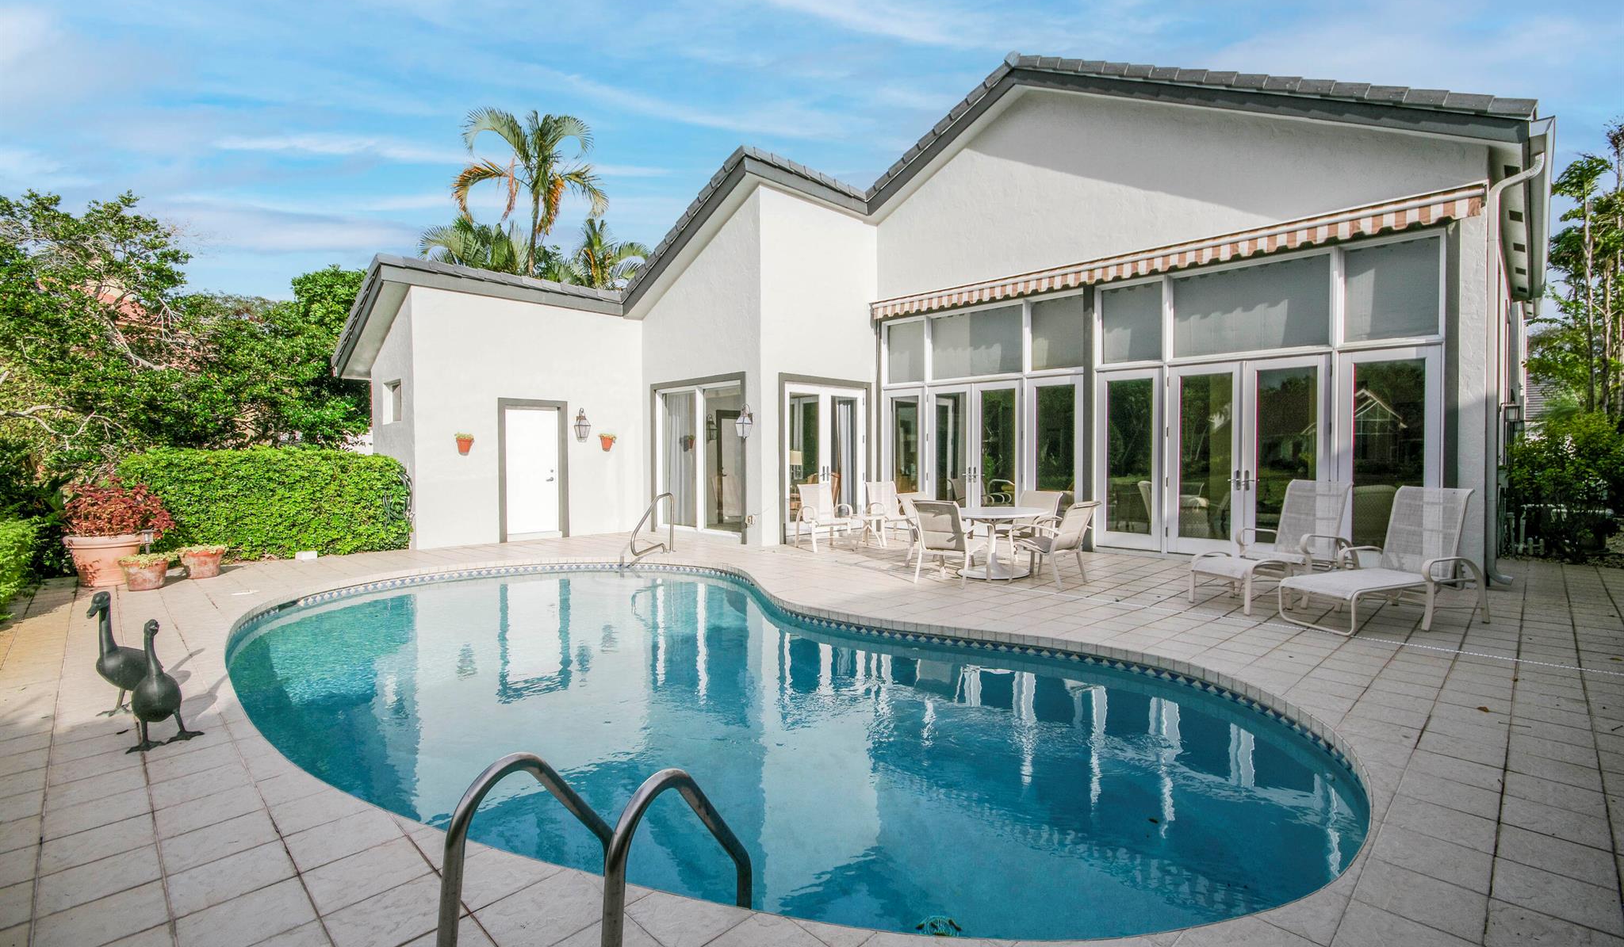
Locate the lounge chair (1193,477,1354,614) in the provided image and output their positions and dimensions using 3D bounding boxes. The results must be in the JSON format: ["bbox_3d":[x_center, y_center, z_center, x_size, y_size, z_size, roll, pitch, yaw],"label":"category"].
[{"bbox_3d":[4.209,0.642,6.187,1.420,1.080,0.660,-1,2,-22],"label":"lounge chair"}]

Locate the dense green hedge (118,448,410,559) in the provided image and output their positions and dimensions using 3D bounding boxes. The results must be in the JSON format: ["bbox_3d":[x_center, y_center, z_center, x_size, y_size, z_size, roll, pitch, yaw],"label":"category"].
[{"bbox_3d":[-7.416,0.397,9.335,1.000,1.470,3.150,2,3,44],"label":"dense green hedge"}]

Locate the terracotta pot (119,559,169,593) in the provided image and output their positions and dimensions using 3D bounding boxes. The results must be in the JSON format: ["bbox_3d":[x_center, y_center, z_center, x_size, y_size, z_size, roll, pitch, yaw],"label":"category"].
[{"bbox_3d":[-6.941,1.064,7.038,0.350,0.280,0.350,-2,3,-45],"label":"terracotta pot"}]

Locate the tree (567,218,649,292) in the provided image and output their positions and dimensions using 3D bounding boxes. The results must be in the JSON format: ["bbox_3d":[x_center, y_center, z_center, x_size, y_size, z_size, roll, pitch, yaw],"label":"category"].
[{"bbox_3d":[-4.889,-2.486,15.690,2.200,6.800,2.200,-1,2,-17],"label":"tree"}]

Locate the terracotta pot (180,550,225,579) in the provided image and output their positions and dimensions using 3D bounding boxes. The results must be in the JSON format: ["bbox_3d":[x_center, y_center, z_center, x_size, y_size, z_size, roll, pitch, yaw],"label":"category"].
[{"bbox_3d":[-6.976,1.042,7.737,0.350,0.280,0.350,-2,2,-42],"label":"terracotta pot"}]

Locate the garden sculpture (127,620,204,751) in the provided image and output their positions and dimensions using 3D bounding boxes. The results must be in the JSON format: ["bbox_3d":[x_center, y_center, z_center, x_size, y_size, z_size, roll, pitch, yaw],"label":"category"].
[{"bbox_3d":[-3.211,1.007,3.340,0.420,0.600,0.270,2,3,44],"label":"garden sculpture"}]

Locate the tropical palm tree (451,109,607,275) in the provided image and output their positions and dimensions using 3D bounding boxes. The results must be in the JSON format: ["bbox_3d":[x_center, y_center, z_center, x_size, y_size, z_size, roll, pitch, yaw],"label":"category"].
[{"bbox_3d":[-6.524,-3.728,15.650,3.400,9.300,3.400,-1,2,-22],"label":"tropical palm tree"}]

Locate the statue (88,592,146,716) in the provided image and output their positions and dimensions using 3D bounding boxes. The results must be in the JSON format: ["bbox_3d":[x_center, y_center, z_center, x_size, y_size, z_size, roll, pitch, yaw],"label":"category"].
[{"bbox_3d":[-3.852,0.965,3.789,0.250,0.660,0.430,-1,2,-20],"label":"statue"}]

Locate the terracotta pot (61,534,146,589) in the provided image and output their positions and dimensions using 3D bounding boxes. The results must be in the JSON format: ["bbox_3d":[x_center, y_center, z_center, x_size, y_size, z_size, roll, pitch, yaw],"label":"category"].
[{"bbox_3d":[-7.656,0.939,7.300,0.600,0.520,0.600,2,3,43],"label":"terracotta pot"}]

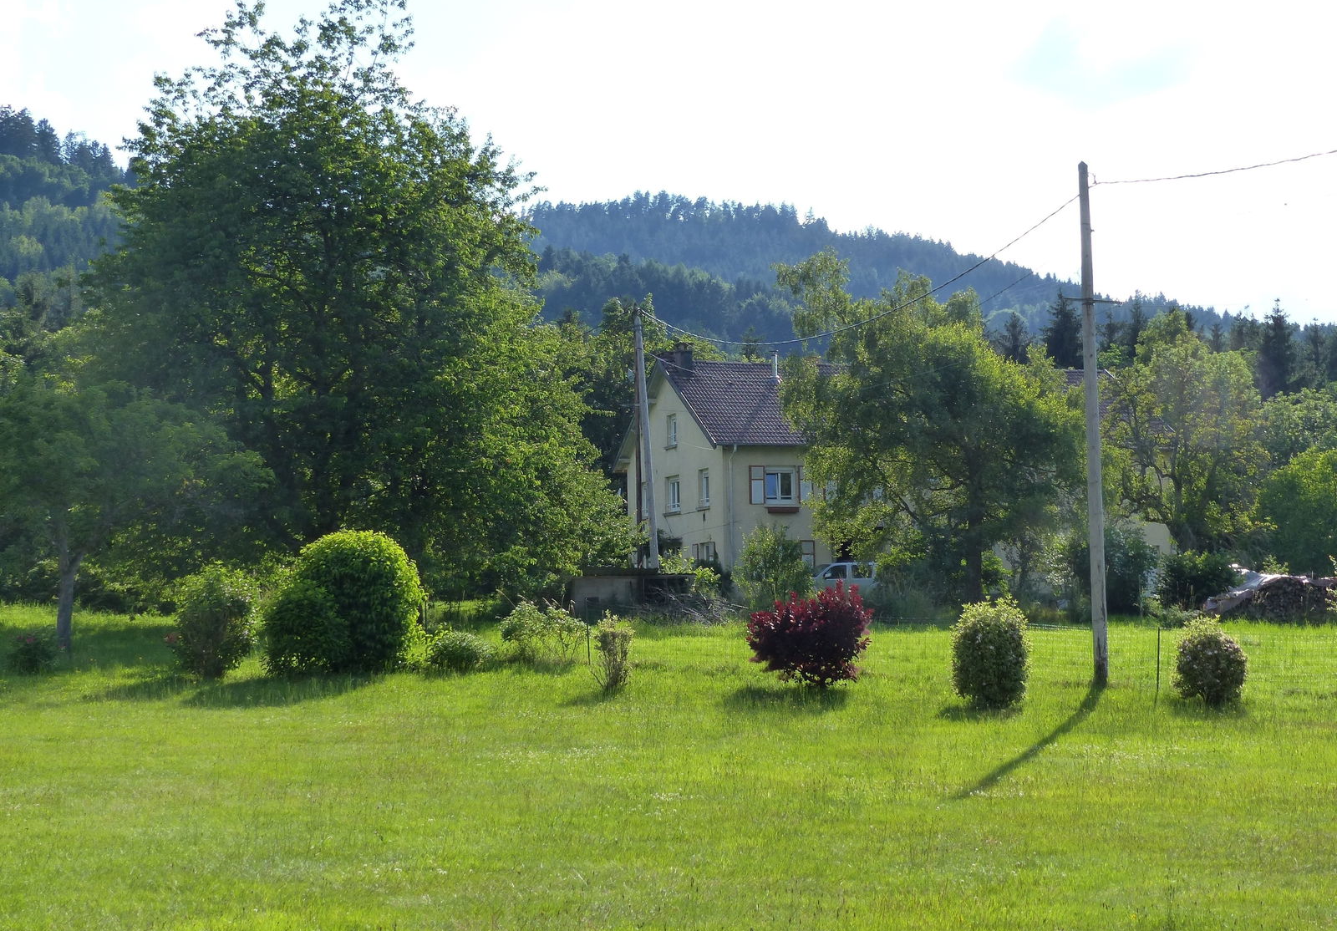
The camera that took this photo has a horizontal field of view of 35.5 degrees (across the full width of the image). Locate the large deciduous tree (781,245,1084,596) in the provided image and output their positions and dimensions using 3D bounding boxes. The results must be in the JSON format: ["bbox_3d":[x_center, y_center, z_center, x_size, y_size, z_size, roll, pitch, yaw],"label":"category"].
[{"bbox_3d":[8.296,-1.107,66.000,9.400,11.400,8.600,-1,-4,0],"label":"large deciduous tree"}]

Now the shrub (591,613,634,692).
[{"bbox_3d":[-0.965,3.236,36.000,0.750,1.360,0.700,-1,-4,0],"label":"shrub"}]

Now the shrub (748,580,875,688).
[{"bbox_3d":[1.960,2.368,29.200,1.769,1.472,1.650,-1,-4,4],"label":"shrub"}]

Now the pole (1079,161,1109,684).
[{"bbox_3d":[6.176,-0.655,30.300,0.250,7.633,0.230,-2,-4,12],"label":"pole"}]

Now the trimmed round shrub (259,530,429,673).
[{"bbox_3d":[-5.938,2.512,38.000,2.900,2.650,2.600,-1,-4,0],"label":"trimmed round shrub"}]

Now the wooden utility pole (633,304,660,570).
[{"bbox_3d":[-0.536,-0.224,51.000,0.550,7.504,0.450,0,-4,-1],"label":"wooden utility pole"}]

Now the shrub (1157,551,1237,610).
[{"bbox_3d":[14.191,3.140,56.000,2.159,1.708,2.100,-1,-4,14],"label":"shrub"}]

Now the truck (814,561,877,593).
[{"bbox_3d":[6.129,4.270,73.500,5.150,1.780,1.850,1,-4,-19],"label":"truck"}]

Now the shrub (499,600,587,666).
[{"bbox_3d":[-2.384,3.185,39.500,1.620,1.270,1.400,-1,-4,0],"label":"shrub"}]

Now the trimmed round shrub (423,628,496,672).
[{"bbox_3d":[-3.827,3.414,38.300,1.280,0.860,1.200,-1,-4,0],"label":"trimmed round shrub"}]

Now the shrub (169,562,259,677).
[{"bbox_3d":[-8.135,2.802,37.300,1.620,2.070,1.500,-1,-4,0],"label":"shrub"}]

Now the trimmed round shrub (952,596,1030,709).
[{"bbox_3d":[4.364,2.519,28.200,1.059,1.519,1.000,-1,-4,9],"label":"trimmed round shrub"}]

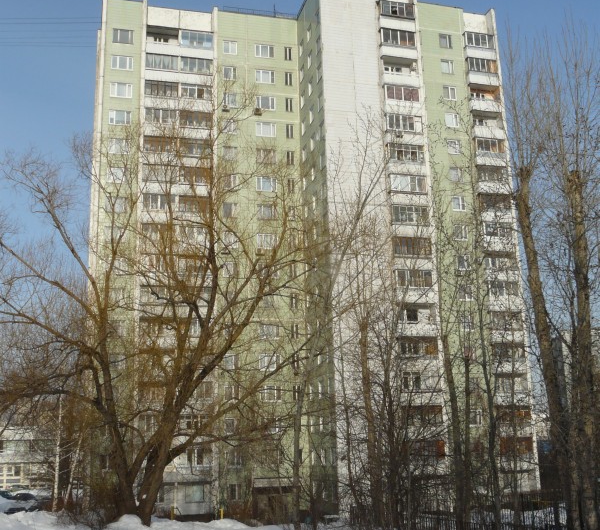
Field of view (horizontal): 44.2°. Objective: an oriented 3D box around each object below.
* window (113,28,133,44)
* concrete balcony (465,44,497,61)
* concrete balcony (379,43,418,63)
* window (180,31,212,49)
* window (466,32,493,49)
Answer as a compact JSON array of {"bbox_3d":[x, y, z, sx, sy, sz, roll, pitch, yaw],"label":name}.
[{"bbox_3d":[-16.877,-21.781,70.610,1.987,1.451,0.200,1,-13,-12],"label":"window"},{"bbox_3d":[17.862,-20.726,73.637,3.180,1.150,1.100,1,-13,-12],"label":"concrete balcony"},{"bbox_3d":[8.874,-19.042,67.428,3.507,1.153,1.200,2,-14,-15],"label":"concrete balcony"},{"bbox_3d":[-9.897,-21.595,71.210,3.173,1.882,0.120,2,-14,-15],"label":"window"},{"bbox_3d":[17.806,-22.044,72.997,3.186,1.641,0.120,2,-14,-15],"label":"window"}]

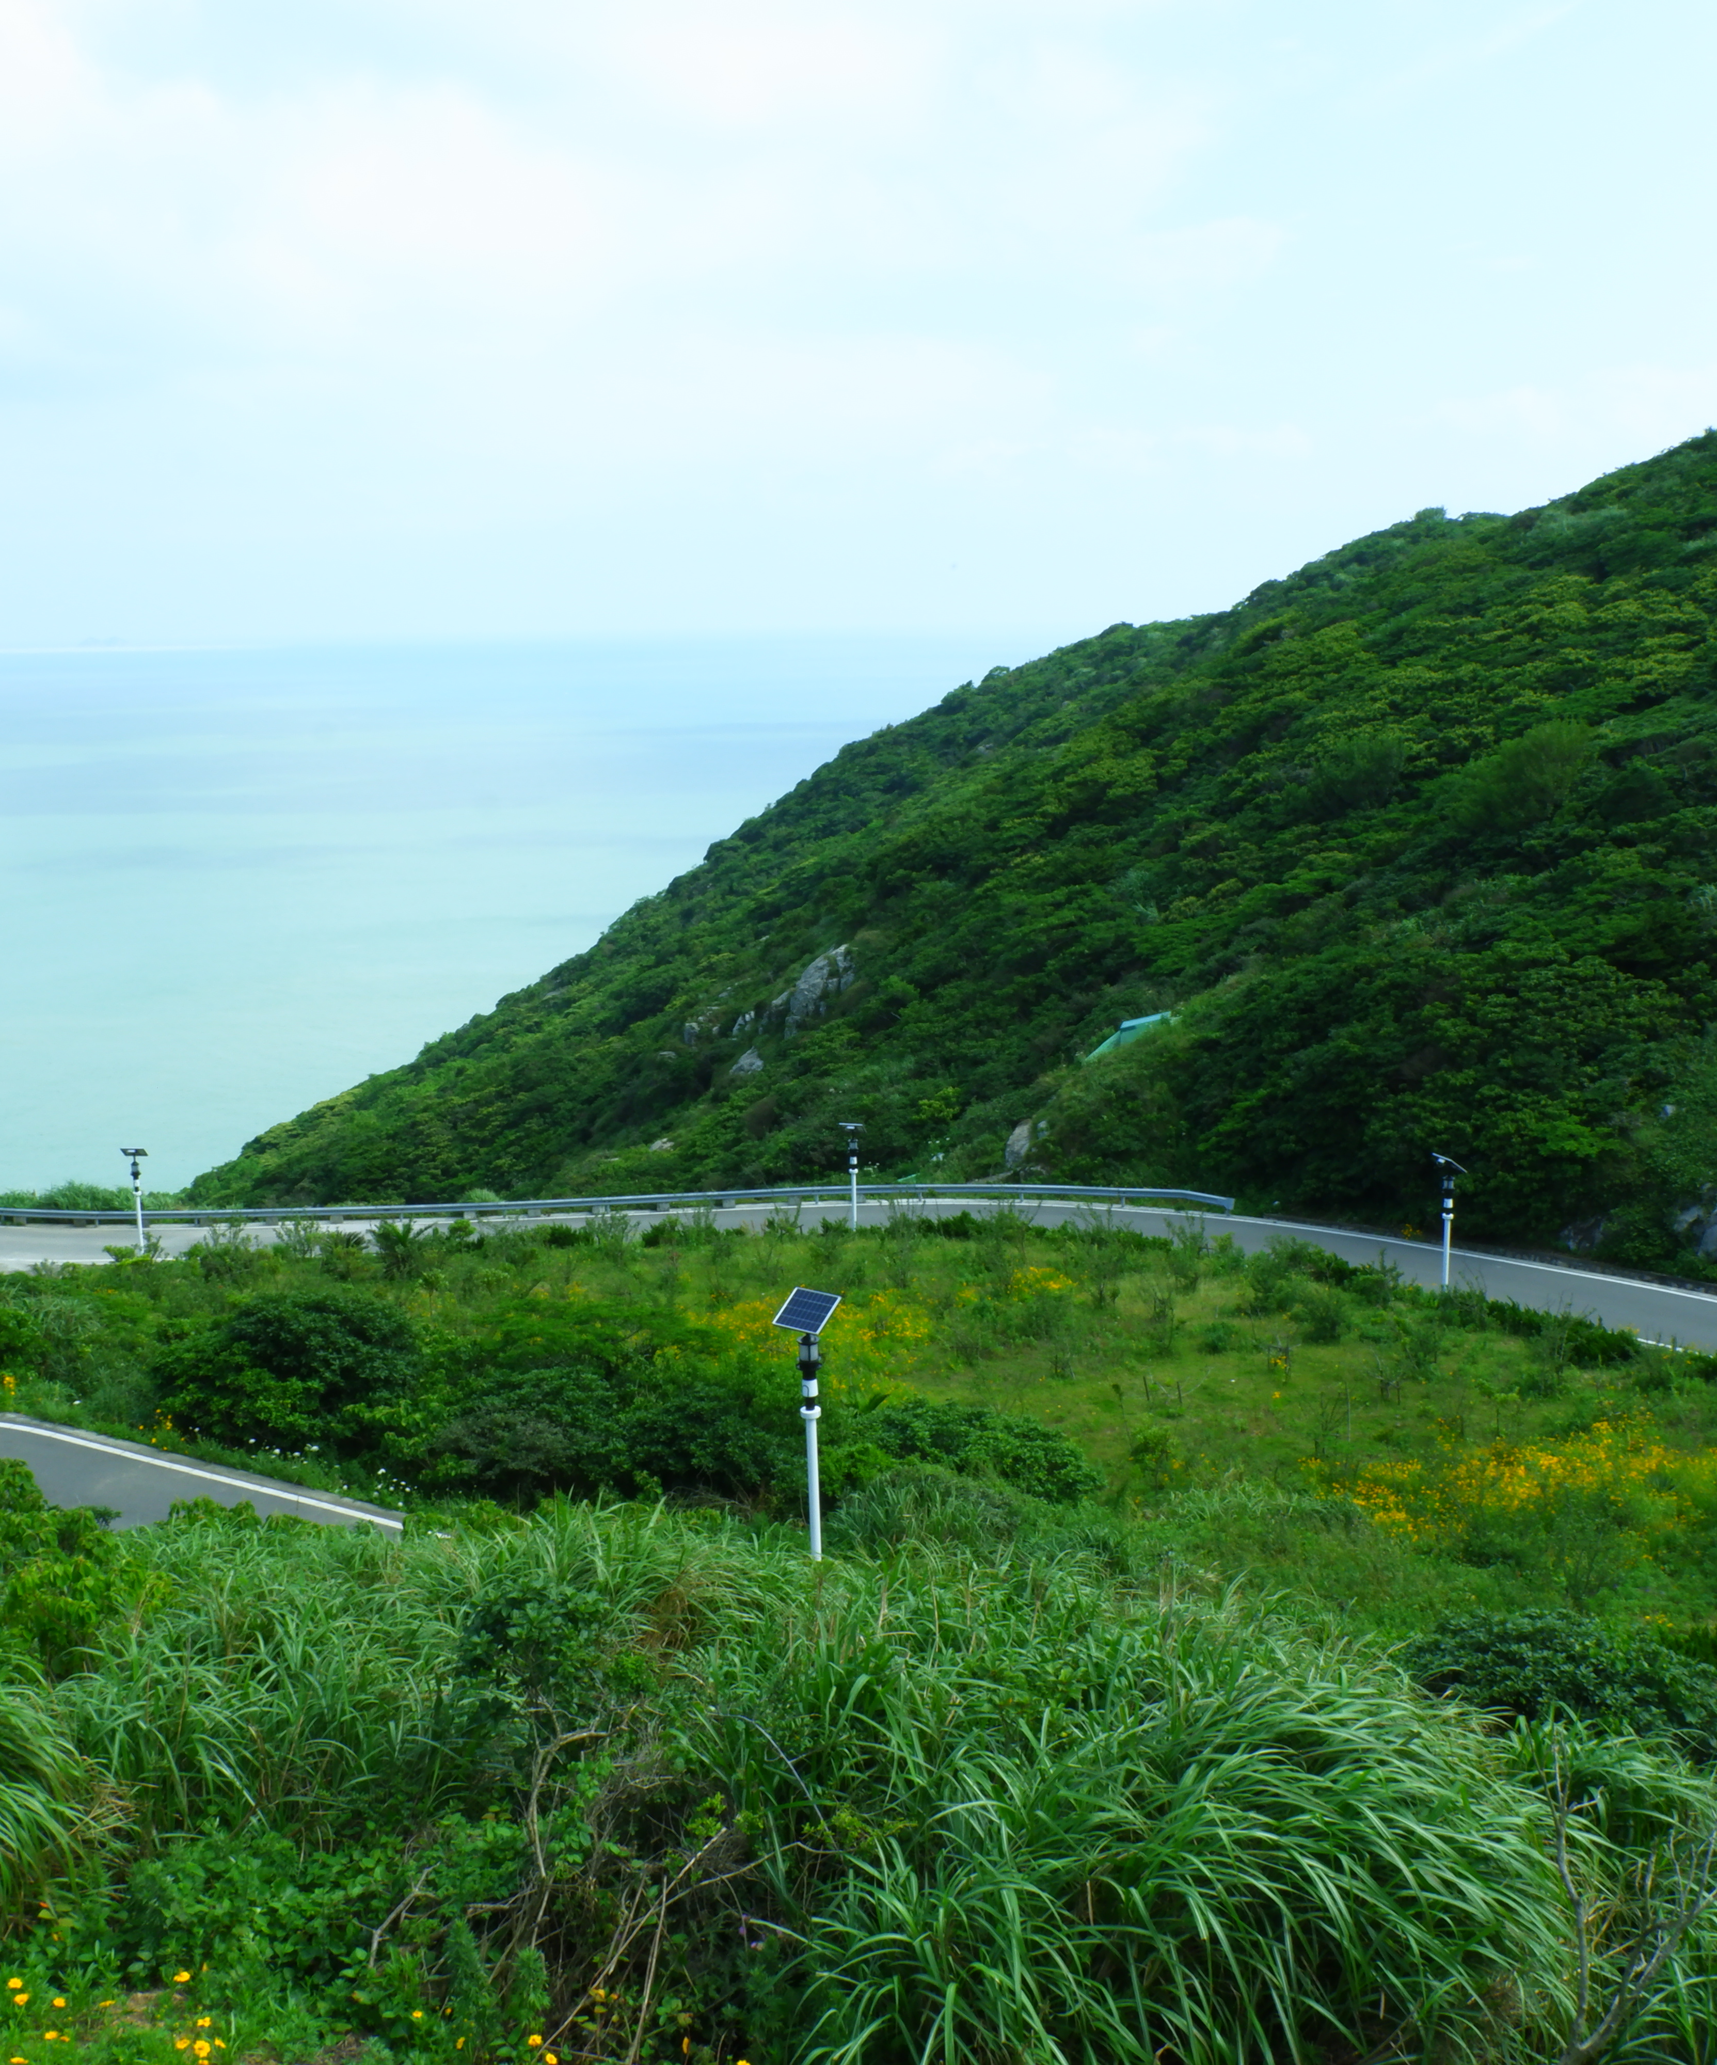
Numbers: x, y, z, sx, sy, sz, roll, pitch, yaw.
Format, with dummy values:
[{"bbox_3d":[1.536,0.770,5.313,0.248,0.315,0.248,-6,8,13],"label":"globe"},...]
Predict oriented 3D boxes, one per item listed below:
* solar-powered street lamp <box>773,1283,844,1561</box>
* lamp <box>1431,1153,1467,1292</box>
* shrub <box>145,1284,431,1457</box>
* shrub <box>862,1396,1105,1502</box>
[{"bbox_3d":[-0.746,6.411,32.139,0.870,4.850,0.680,6,13,35],"label":"solar-powered street lamp"},{"bbox_3d":[17.240,5.818,60.339,0.680,4.850,0.870,-6,12,-24],"label":"lamp"},{"bbox_3d":[-10.948,6.484,39.500,5.000,3.000,4.300,-5,11,-16],"label":"shrub"},{"bbox_3d":[2.384,8.058,39.500,4.500,2.000,3.400,-1,11,3],"label":"shrub"}]

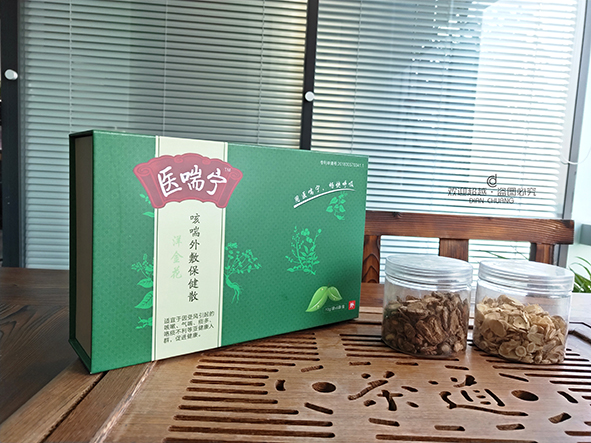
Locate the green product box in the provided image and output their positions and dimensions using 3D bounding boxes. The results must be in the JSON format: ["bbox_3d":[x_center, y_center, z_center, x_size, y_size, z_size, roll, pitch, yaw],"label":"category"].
[{"bbox_3d":[-0.067,0.021,0.447,0.316,0.202,0.094,-1,5,-37],"label":"green product box"}]

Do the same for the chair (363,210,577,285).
[{"bbox_3d":[0.320,0.439,0.649,0.489,0.877,0.470,3,4,0],"label":"chair"}]

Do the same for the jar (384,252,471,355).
[{"bbox_3d":[0.145,0.089,0.435,0.090,0.089,0.090,3,4,0],"label":"jar"}]

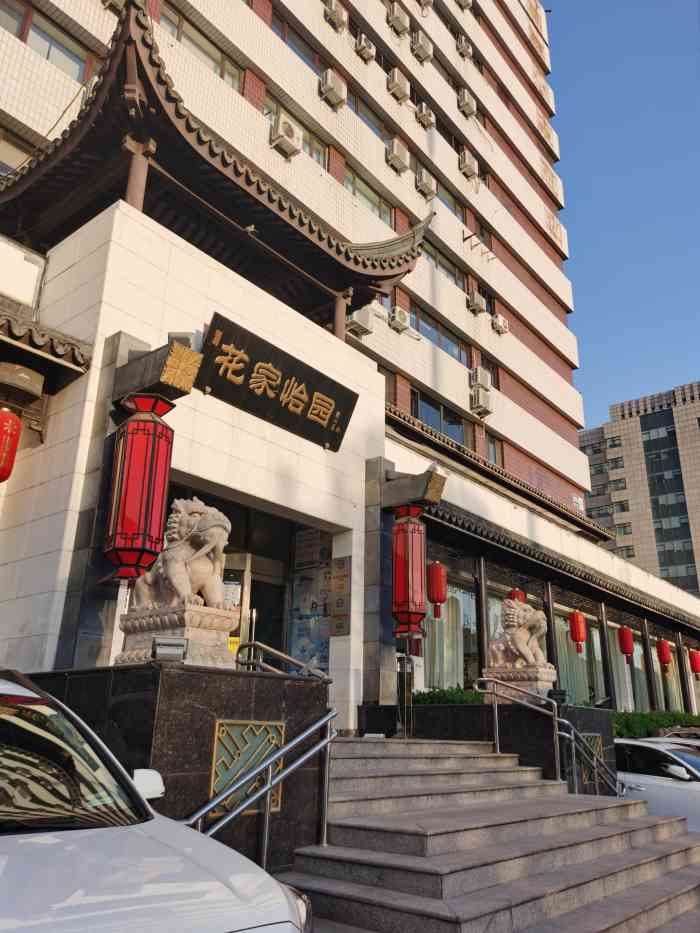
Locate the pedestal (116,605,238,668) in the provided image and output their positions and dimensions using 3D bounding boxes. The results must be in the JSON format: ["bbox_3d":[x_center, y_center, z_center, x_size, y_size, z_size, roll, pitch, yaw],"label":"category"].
[{"bbox_3d":[-1.449,1.538,6.109,0.909,0.490,0.576,-15,-26,37],"label":"pedestal"}]

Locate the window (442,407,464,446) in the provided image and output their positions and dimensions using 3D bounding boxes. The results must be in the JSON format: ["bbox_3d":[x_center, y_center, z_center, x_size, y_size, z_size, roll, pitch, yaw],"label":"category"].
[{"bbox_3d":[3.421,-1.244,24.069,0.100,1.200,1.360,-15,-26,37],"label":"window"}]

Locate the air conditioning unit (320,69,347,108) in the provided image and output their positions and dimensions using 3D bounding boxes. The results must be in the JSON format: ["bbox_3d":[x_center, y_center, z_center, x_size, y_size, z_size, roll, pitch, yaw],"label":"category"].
[{"bbox_3d":[-0.465,-11.033,21.325,0.314,0.668,0.825,-15,-26,37],"label":"air conditioning unit"}]

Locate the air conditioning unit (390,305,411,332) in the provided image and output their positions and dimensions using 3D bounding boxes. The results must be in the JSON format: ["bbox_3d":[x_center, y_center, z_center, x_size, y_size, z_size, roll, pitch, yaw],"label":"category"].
[{"bbox_3d":[1.579,-4.674,23.212,0.303,0.545,0.737,-15,-26,37],"label":"air conditioning unit"}]

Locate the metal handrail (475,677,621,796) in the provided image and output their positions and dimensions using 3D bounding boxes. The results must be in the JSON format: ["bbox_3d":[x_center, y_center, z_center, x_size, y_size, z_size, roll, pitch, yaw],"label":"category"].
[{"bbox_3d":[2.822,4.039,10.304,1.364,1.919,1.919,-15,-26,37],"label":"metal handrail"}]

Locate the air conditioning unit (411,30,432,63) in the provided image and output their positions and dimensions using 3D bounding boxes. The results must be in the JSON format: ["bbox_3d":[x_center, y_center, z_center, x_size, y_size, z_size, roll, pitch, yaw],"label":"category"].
[{"bbox_3d":[2.949,-16.962,29.450,0.320,0.660,0.860,-15,-26,37],"label":"air conditioning unit"}]

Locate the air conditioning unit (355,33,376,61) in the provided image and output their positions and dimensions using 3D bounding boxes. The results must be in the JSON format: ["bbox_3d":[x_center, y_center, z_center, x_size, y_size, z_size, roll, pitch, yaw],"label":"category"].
[{"bbox_3d":[0.530,-13.416,23.451,0.295,0.530,0.688,-15,-26,37],"label":"air conditioning unit"}]

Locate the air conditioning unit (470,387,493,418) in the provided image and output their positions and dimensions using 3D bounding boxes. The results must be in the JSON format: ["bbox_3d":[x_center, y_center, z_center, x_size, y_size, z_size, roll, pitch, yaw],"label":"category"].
[{"bbox_3d":[4.444,-2.181,24.587,0.314,0.658,0.776,-15,-26,37],"label":"air conditioning unit"}]

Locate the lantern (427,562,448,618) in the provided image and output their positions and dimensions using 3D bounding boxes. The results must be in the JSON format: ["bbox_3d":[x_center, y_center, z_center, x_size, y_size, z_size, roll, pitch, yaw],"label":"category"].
[{"bbox_3d":[1.916,2.706,15.938,0.455,1.232,0.455,1,-20,0],"label":"lantern"}]

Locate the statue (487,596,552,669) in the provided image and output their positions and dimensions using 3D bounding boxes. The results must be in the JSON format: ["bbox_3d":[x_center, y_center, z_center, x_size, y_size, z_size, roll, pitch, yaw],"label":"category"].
[{"bbox_3d":[2.560,2.528,10.919,0.760,0.940,0.470,-15,-26,37],"label":"statue"}]

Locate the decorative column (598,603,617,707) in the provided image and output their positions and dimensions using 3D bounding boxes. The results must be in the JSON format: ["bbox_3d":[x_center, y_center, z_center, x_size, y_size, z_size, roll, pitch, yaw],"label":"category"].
[{"bbox_3d":[7.406,5.659,21.060,0.210,3.350,0.250,-15,-26,37],"label":"decorative column"}]

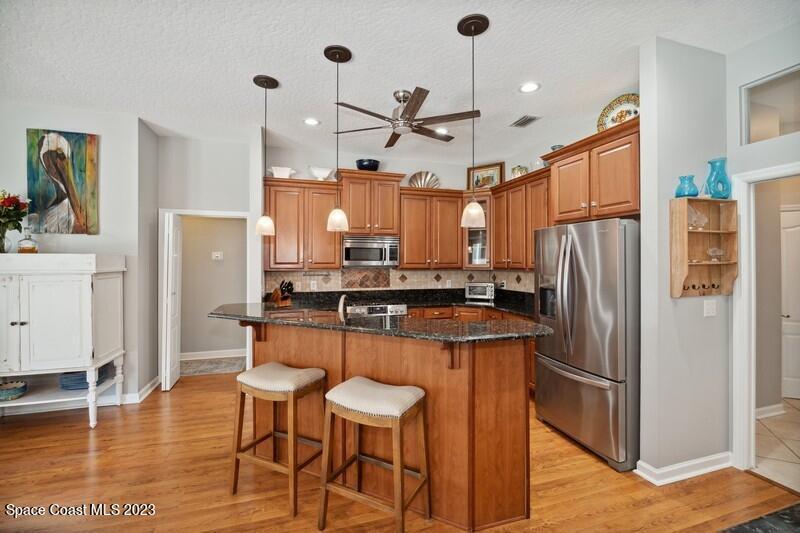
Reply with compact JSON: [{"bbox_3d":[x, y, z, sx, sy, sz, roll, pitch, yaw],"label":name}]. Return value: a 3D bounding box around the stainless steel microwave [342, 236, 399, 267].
[{"bbox_3d":[-0.426,-0.190,4.547,0.760,0.420,0.400,0,0,-18],"label":"stainless steel microwave"}]

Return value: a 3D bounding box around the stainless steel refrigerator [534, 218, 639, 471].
[{"bbox_3d":[1.750,0.545,2.819,0.850,1.770,0.850,0,0,-18],"label":"stainless steel refrigerator"}]

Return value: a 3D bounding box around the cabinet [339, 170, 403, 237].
[{"bbox_3d":[-0.426,-0.810,4.546,0.810,0.810,0.380,0,0,-18],"label":"cabinet"}]

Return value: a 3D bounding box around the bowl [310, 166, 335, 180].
[{"bbox_3d":[-1.009,-1.189,4.283,0.300,0.170,0.290,0,1,-17],"label":"bowl"}]

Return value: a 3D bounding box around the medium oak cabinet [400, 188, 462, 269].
[{"bbox_3d":[0.415,-0.522,4.840,0.930,1.110,0.360,0,0,-18],"label":"medium oak cabinet"}]

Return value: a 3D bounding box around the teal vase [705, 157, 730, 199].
[{"bbox_3d":[2.217,-0.610,2.308,0.140,0.285,0.110,0,1,-14],"label":"teal vase"}]

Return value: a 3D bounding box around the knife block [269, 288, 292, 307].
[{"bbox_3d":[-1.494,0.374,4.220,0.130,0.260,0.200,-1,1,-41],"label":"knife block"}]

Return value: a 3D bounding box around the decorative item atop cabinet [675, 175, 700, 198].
[{"bbox_3d":[1.901,-0.529,2.211,0.118,0.148,0.110,0,1,-17],"label":"decorative item atop cabinet"}]

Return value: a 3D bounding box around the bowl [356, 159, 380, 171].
[{"bbox_3d":[-0.419,-1.344,4.433,0.310,0.165,0.310,0,1,0],"label":"bowl"}]

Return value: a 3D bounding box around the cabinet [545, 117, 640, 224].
[{"bbox_3d":[1.834,-0.728,2.849,0.600,0.660,0.925,0,1,-17],"label":"cabinet"}]

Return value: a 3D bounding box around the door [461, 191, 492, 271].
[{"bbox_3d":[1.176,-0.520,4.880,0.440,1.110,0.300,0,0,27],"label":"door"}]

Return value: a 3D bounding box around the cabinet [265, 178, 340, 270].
[{"bbox_3d":[-1.234,-0.512,4.287,0.920,1.100,0.360,0,1,-17],"label":"cabinet"}]

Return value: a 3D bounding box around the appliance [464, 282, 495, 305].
[{"bbox_3d":[1.220,0.365,4.900,0.405,0.255,0.290,0,0,27],"label":"appliance"}]

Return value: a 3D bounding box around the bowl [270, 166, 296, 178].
[{"bbox_3d":[-1.459,-1.162,4.155,0.320,0.150,0.230,0,1,-17],"label":"bowl"}]

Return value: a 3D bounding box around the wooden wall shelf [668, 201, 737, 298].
[{"bbox_3d":[2.041,-0.118,2.230,0.495,0.645,0.110,0,0,-18],"label":"wooden wall shelf"}]

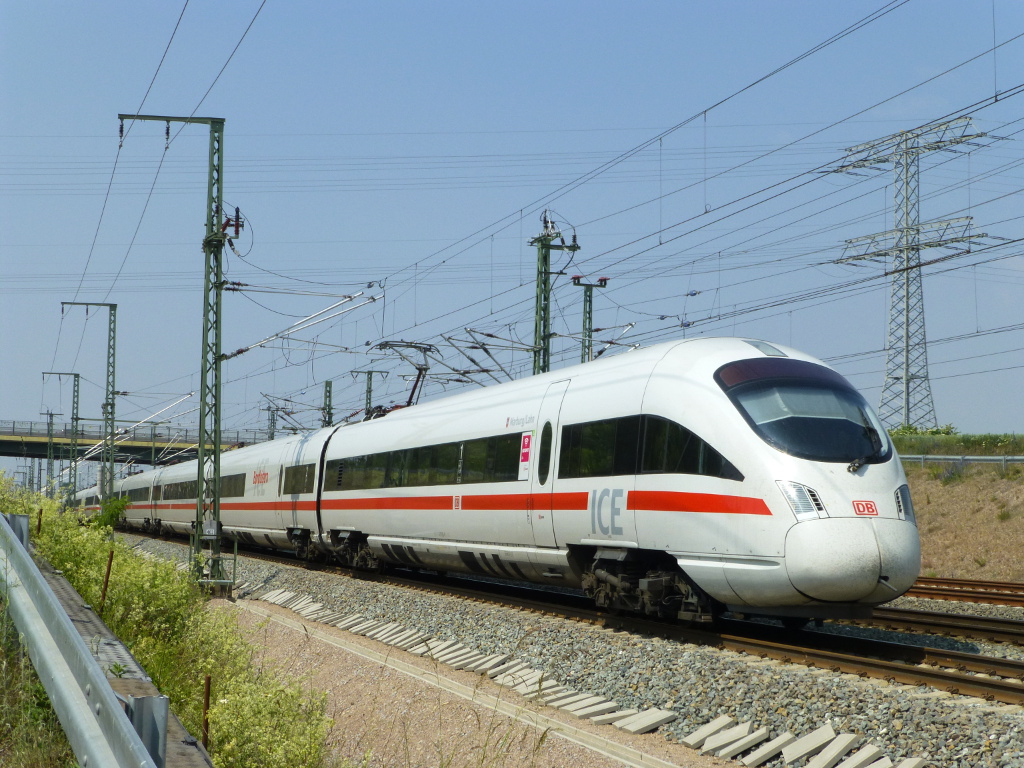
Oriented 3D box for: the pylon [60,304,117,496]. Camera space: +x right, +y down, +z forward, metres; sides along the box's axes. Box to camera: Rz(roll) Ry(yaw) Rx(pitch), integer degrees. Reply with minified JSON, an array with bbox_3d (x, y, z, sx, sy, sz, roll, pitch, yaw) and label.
[{"bbox_3d":[-20.759,2.066,84.197,2.780,12.150,0.500,2,-4,-16],"label":"pylon"}]

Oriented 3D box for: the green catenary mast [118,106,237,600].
[{"bbox_3d":[-8.697,-0.901,43.616,2.780,12.150,0.500,2,-4,-16],"label":"green catenary mast"}]

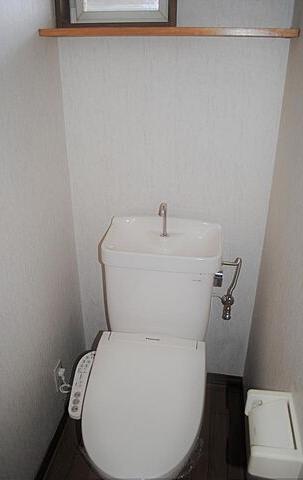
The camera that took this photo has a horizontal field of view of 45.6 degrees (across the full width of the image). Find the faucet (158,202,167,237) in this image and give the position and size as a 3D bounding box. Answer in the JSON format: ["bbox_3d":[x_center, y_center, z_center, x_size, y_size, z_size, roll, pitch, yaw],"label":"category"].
[{"bbox_3d":[0.042,-0.069,1.335,0.024,0.140,0.060,7,26,15],"label":"faucet"}]

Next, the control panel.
[{"bbox_3d":[-0.241,0.496,1.264,0.070,0.050,0.265,2,32,3],"label":"control panel"}]

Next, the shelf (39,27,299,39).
[{"bbox_3d":[0.048,-0.650,1.131,0.776,0.023,0.138,5,28,8],"label":"shelf"}]

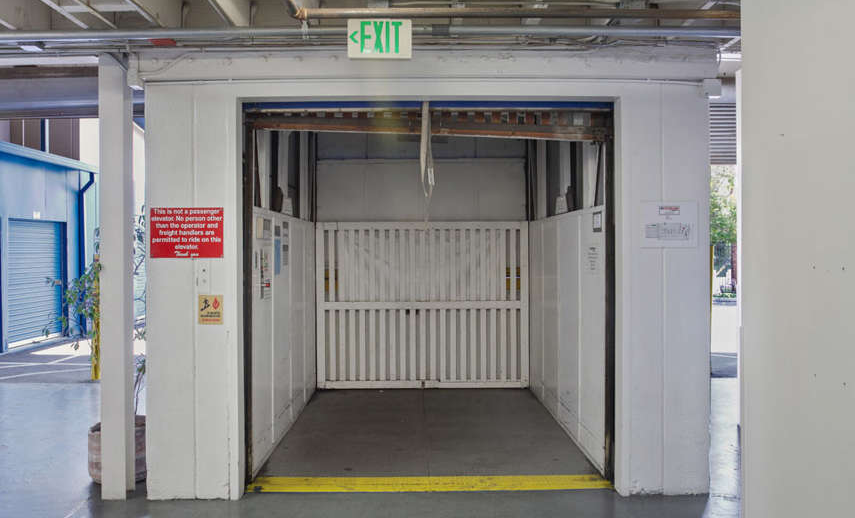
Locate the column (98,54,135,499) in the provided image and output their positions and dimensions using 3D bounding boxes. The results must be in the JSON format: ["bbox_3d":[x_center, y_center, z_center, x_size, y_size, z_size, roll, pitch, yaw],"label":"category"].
[{"bbox_3d":[-1.893,0.116,3.920,0.146,2.676,0.135,0,1,-1],"label":"column"}]

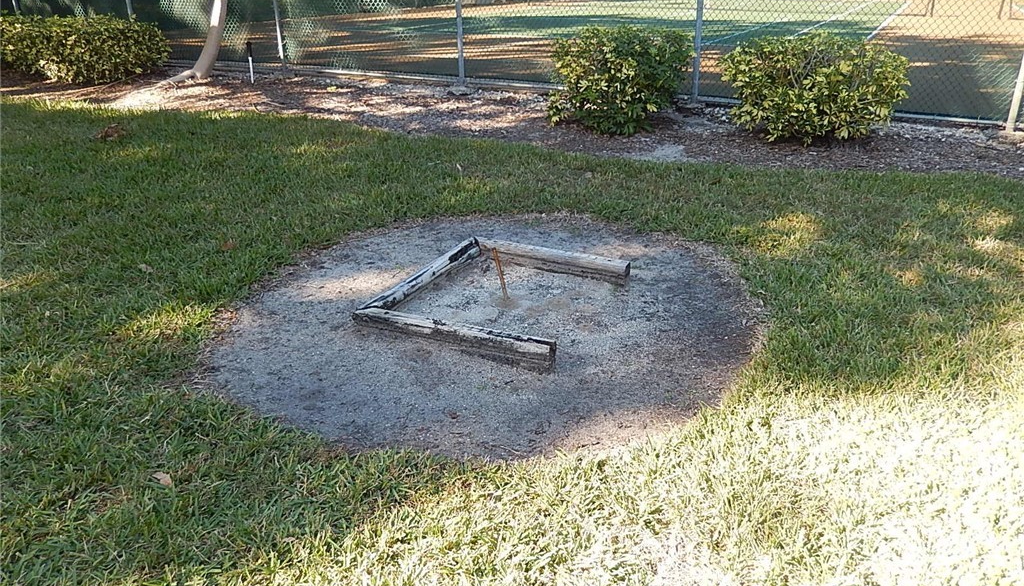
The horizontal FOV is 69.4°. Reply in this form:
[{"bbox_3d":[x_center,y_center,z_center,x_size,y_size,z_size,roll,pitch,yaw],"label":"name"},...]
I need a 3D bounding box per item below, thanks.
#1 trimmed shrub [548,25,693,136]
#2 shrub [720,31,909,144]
[{"bbox_3d":[1.040,-2.070,7.120,1.340,0.910,1.200,12,26,25],"label":"trimmed shrub"},{"bbox_3d":[2.765,-1.932,6.860,1.620,0.885,1.200,12,26,25],"label":"shrub"}]

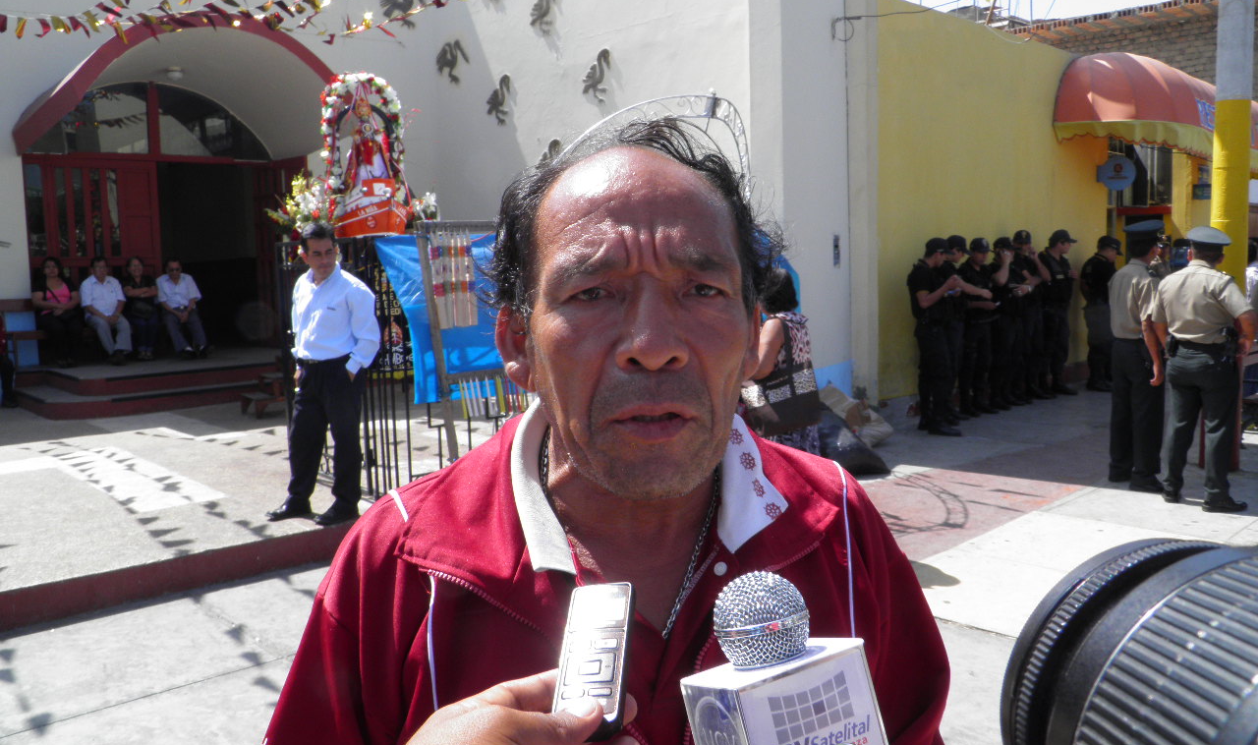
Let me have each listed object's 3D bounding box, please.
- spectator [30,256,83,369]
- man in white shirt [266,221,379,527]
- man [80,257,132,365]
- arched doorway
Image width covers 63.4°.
[{"bbox_3d":[-6.748,-0.712,11.994,0.540,1.280,0.750,-7,8,-40],"label":"spectator"},{"bbox_3d":[-1.719,0.008,5.740,0.550,1.690,0.360,2,7,30],"label":"man in white shirt"},{"bbox_3d":[-6.323,-0.736,12.294,0.530,1.280,0.800,-7,8,-40],"label":"man"},{"bbox_3d":[-5.866,-2.420,13.676,4.300,4.300,1.000,-7,8,-40],"label":"arched doorway"}]

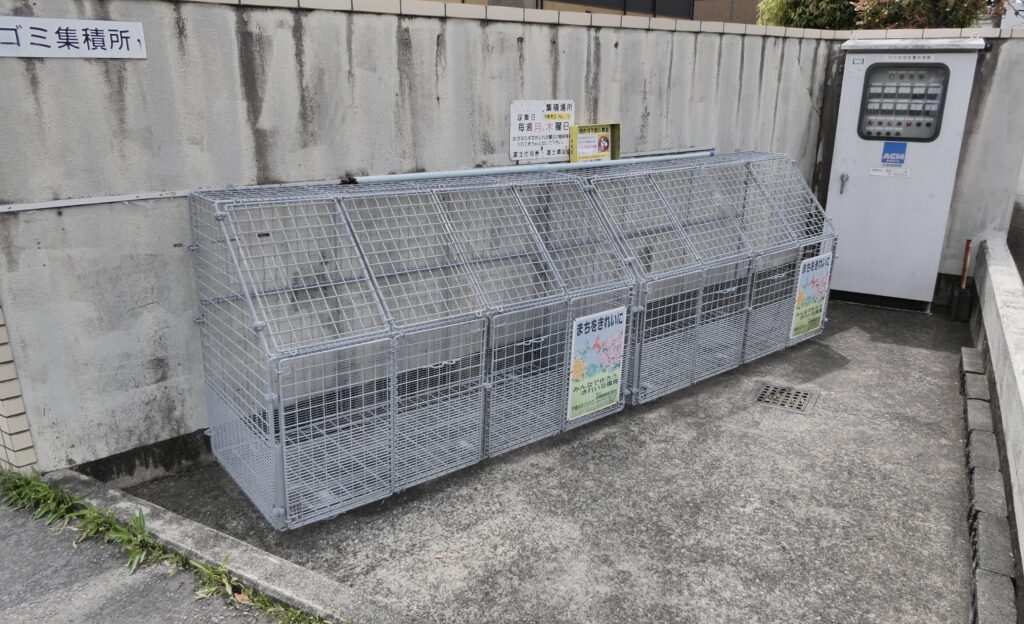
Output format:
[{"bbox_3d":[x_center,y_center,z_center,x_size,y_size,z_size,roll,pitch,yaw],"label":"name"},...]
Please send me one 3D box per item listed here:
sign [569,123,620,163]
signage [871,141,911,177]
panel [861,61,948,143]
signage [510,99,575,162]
[{"bbox_3d":[0.463,-0.938,3.962,0.317,0.201,0.070,-13,22,-36],"label":"sign"},{"bbox_3d":[2.733,-1.093,5.100,0.256,0.236,0.010,8,20,24],"label":"signage"},{"bbox_3d":[2.740,-1.465,4.981,0.502,0.528,0.050,8,20,24],"label":"panel"},{"bbox_3d":[0.172,-0.958,3.759,0.442,0.317,0.015,-13,22,-36],"label":"signage"}]

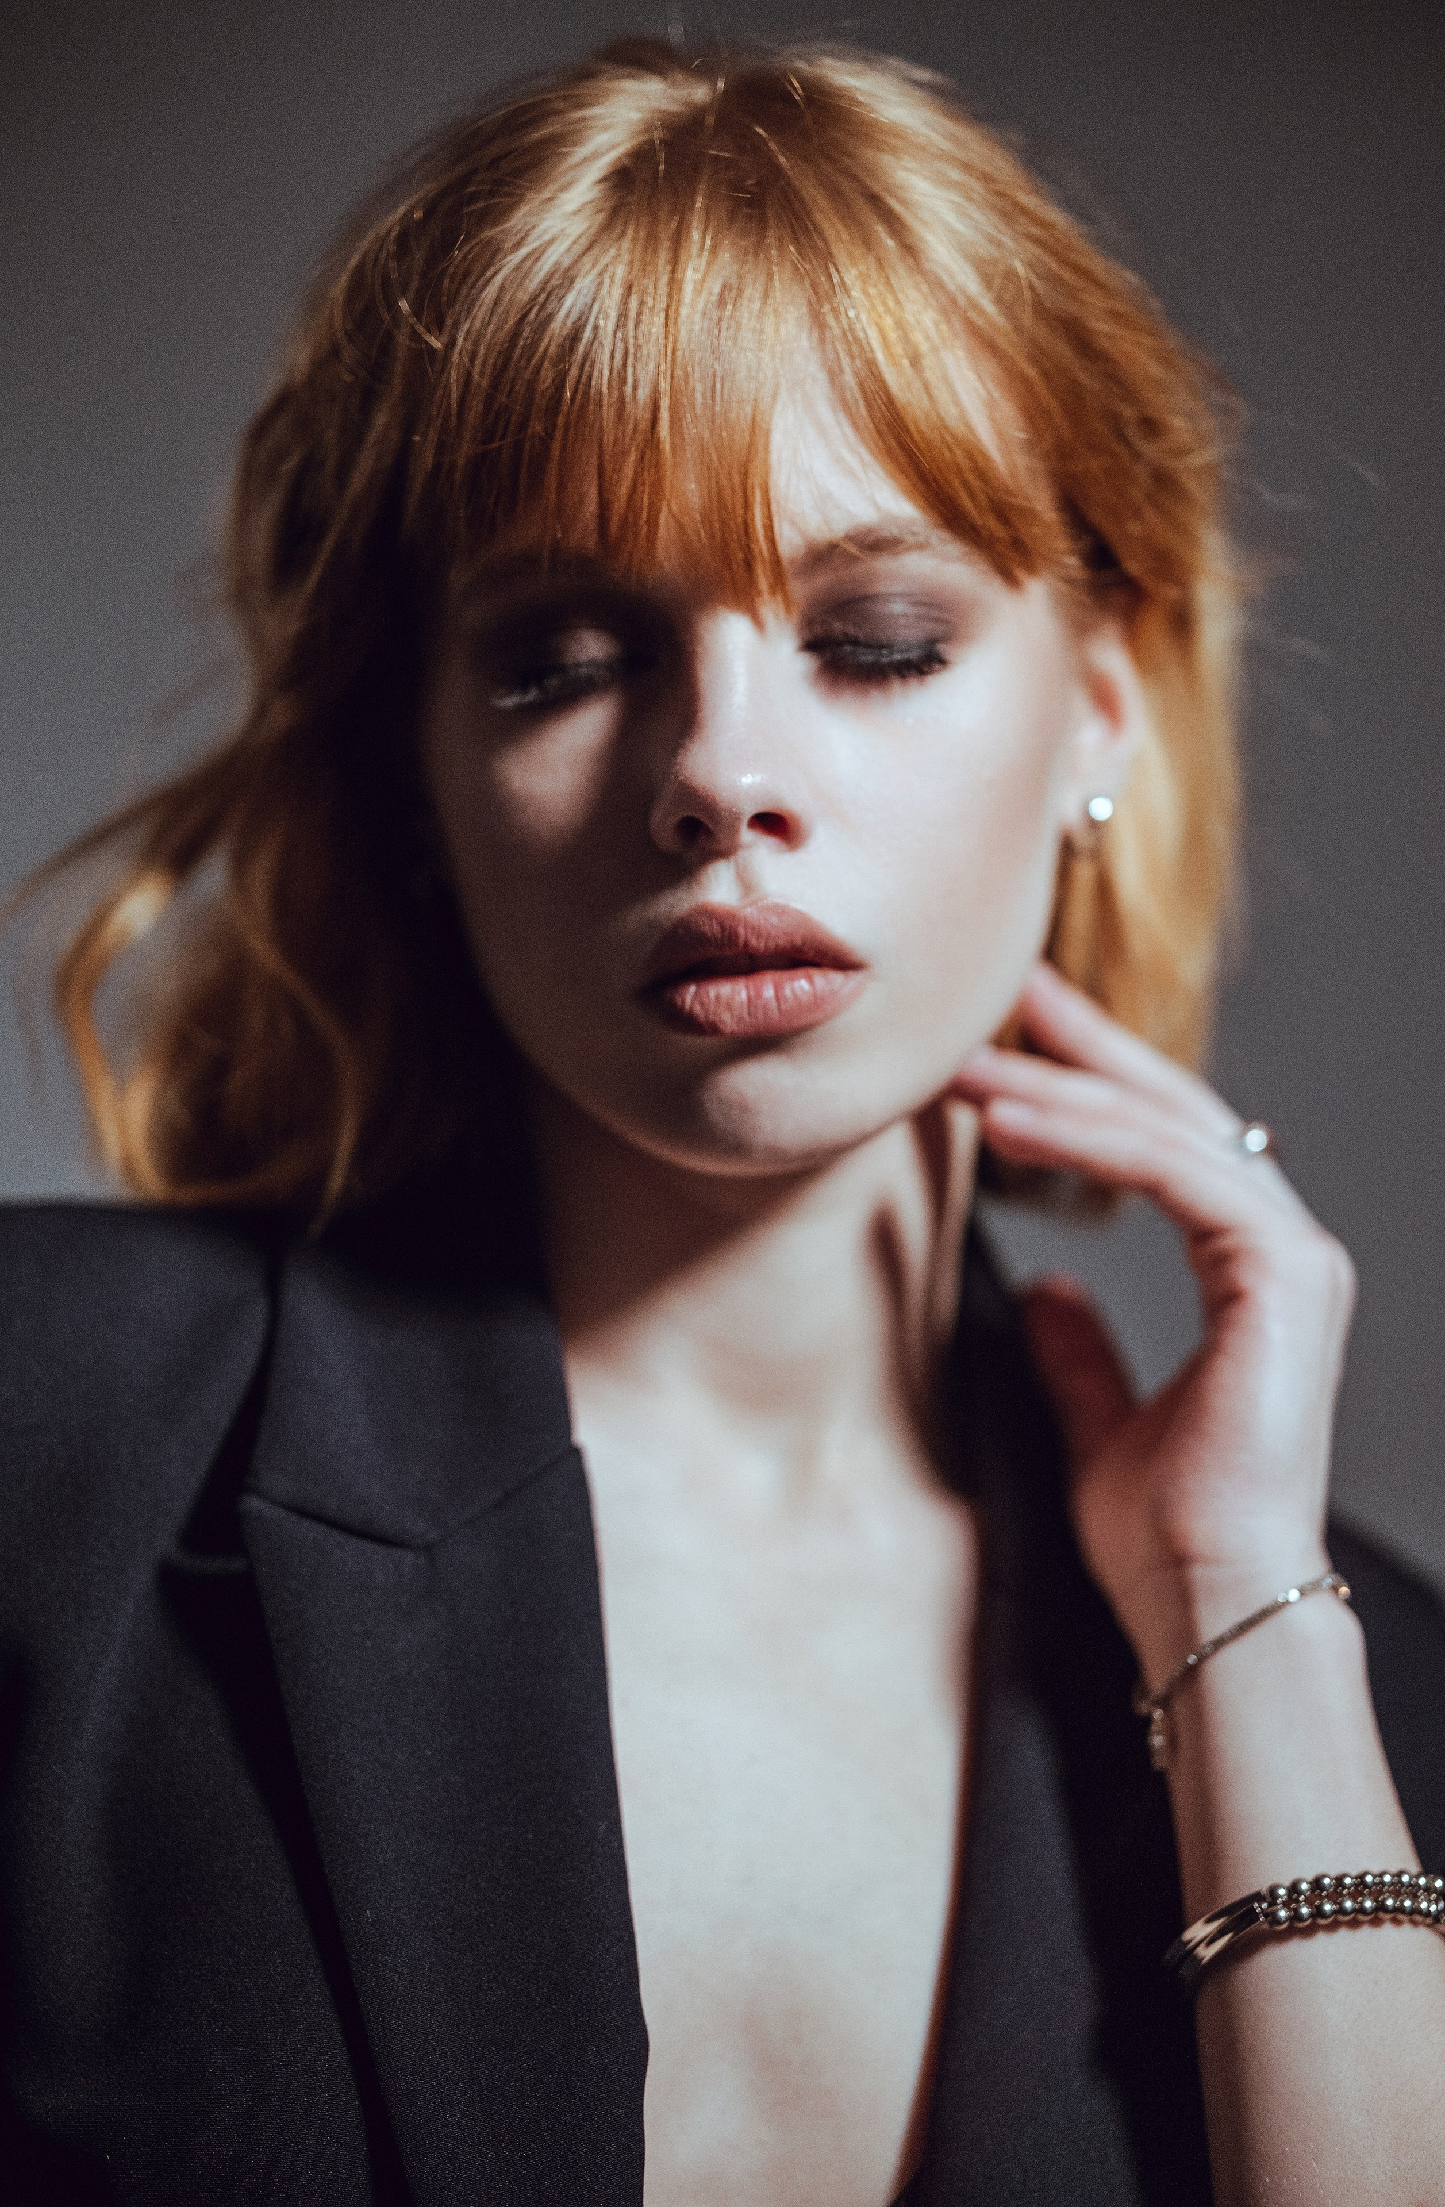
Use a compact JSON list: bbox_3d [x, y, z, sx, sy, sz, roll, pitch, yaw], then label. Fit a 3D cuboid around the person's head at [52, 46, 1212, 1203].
[{"bbox_3d":[-0.019,-0.100,1.460,0.252,0.250,0.225,-4,-3,6],"label":"person's head"}]

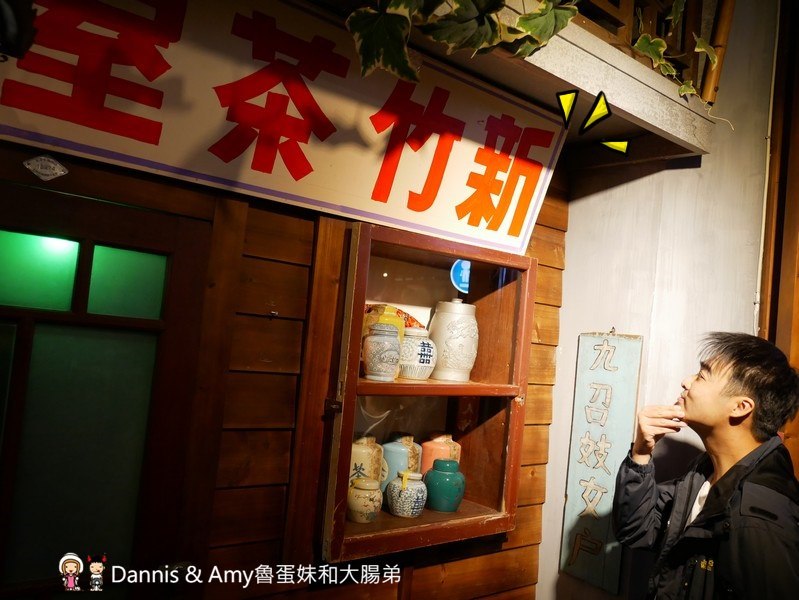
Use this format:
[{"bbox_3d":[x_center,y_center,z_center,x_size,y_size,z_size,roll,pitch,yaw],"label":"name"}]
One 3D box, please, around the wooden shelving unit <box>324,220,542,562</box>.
[{"bbox_3d":[0.047,0.240,1.929,0.666,0.796,0.247,8,-3,-41],"label":"wooden shelving unit"}]

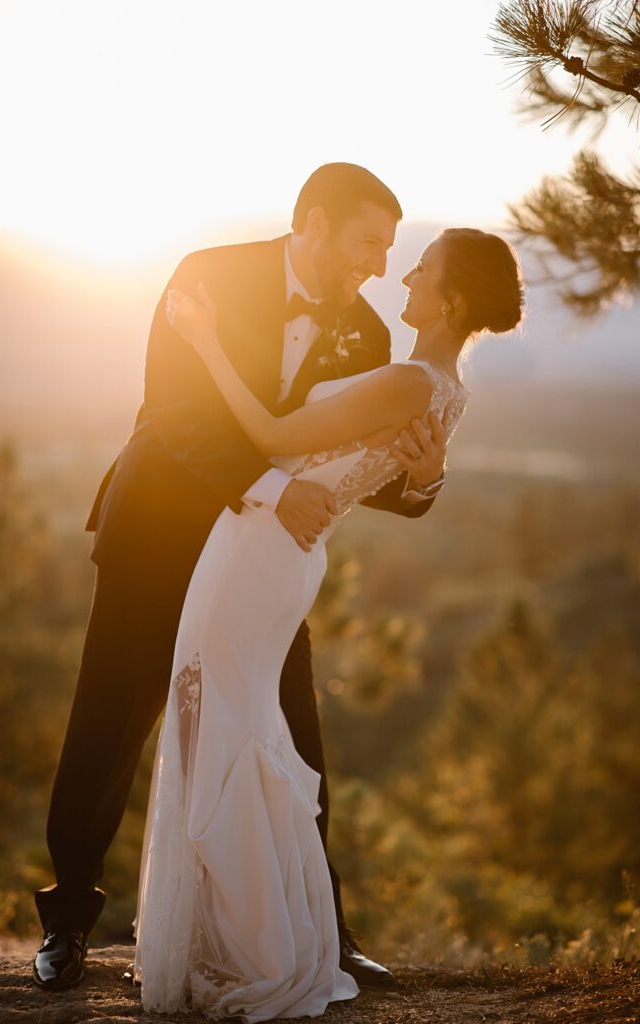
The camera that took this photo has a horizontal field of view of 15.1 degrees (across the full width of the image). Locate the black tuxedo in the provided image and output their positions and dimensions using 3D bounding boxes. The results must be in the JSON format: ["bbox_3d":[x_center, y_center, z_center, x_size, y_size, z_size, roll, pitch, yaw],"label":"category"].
[{"bbox_3d":[-0.170,0.148,4.880,0.690,1.410,0.570,-3,4,-41],"label":"black tuxedo"}]

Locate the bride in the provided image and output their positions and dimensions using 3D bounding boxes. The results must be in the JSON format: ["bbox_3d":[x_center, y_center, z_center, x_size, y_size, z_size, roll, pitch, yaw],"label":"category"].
[{"bbox_3d":[0.017,0.222,4.800,0.760,1.560,0.520,1,3,13],"label":"bride"}]

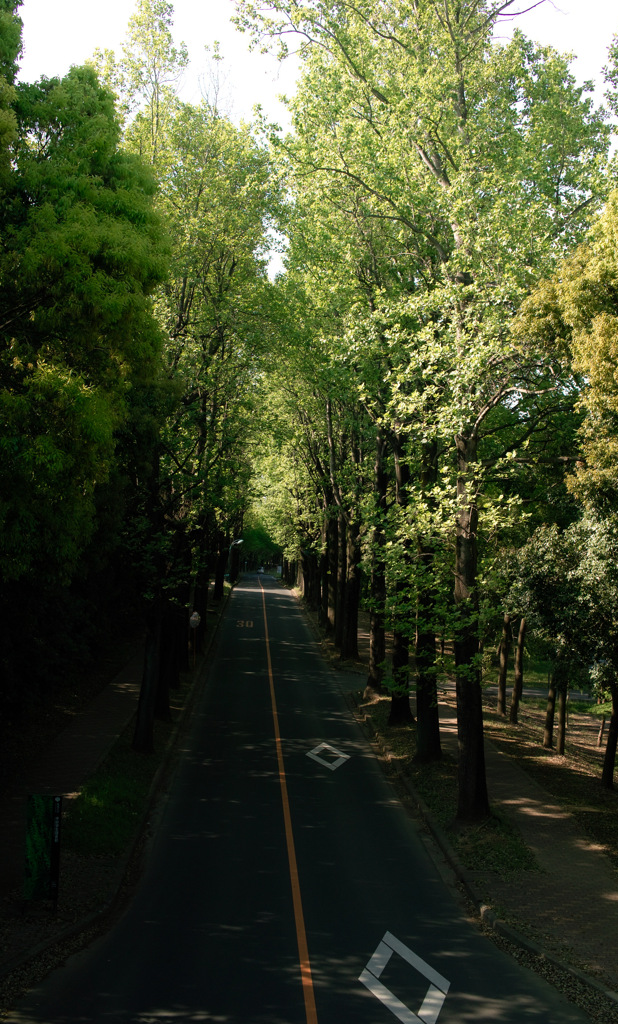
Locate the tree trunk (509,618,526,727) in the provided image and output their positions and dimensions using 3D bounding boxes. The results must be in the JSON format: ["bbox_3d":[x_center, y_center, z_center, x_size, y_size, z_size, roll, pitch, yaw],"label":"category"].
[{"bbox_3d":[8.476,6.507,47.702,0.420,4.300,0.420,3,-1,-3],"label":"tree trunk"}]

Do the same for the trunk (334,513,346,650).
[{"bbox_3d":[2.021,4.463,75.782,0.680,8.870,0.680,3,-1,-3],"label":"trunk"}]

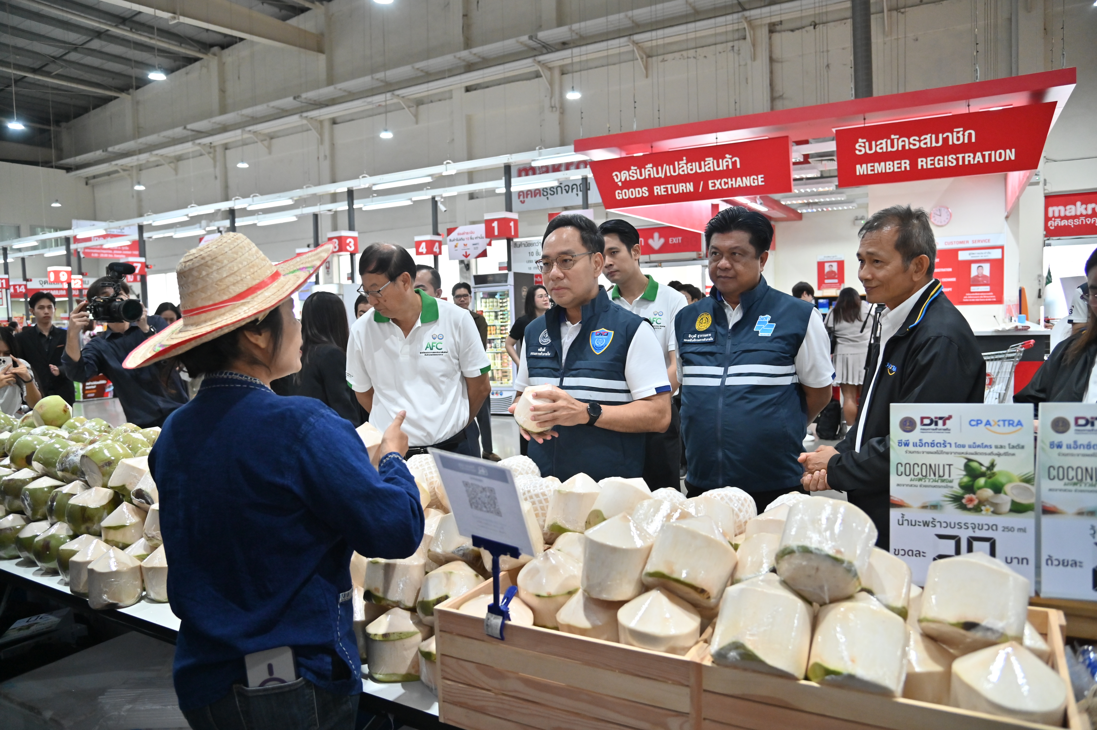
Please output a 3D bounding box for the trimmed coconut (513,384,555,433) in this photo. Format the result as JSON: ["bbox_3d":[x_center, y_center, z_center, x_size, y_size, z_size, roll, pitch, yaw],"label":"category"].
[{"bbox_3d":[-0.027,0.101,1.860,0.112,0.120,0.112,16,25,0],"label":"trimmed coconut"}]

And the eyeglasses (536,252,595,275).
[{"bbox_3d":[0.058,-0.282,1.963,0.140,0.047,0.140,0,14,36],"label":"eyeglasses"}]

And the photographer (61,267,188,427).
[{"bbox_3d":[-1.771,0.408,3.158,0.580,1.630,0.480,-5,5,-41],"label":"photographer"}]

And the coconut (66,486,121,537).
[{"bbox_3d":[-1.240,0.396,2.000,0.132,0.130,0.132,7,4,0],"label":"coconut"}]

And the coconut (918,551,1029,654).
[{"bbox_3d":[0.561,0.299,0.963,0.115,0.117,0.115,16,-20,0],"label":"coconut"}]

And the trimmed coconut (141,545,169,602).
[{"bbox_3d":[-0.967,0.516,1.850,0.113,0.134,0.113,-1,4,0],"label":"trimmed coconut"}]

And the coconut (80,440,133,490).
[{"bbox_3d":[-1.245,0.281,2.060,0.128,0.128,0.140,-36,0,35],"label":"coconut"}]

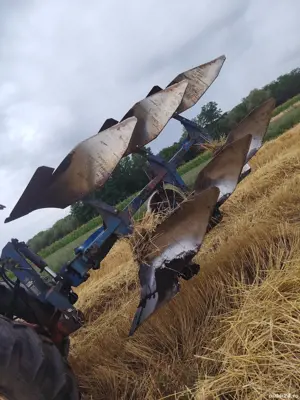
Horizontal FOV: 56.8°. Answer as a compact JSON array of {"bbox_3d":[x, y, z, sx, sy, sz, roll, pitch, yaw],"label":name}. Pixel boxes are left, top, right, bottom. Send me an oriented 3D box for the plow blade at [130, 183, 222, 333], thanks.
[{"bbox_3d":[0.135,0.516,2.366,1.438,0.408,0.298,-60,-2,4],"label":"plow blade"}]

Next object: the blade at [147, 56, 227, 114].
[{"bbox_3d":[0.372,-1.333,3.486,1.378,0.403,0.298,-37,0,5],"label":"blade"}]

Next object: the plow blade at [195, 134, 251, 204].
[{"bbox_3d":[0.661,-0.081,2.916,1.378,0.408,0.298,-60,-2,4],"label":"plow blade"}]

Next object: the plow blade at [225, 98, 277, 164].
[{"bbox_3d":[1.162,-0.635,3.470,1.378,0.408,0.298,-60,-2,4],"label":"plow blade"}]

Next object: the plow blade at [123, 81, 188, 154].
[{"bbox_3d":[-0.129,-0.778,2.932,1.378,0.403,0.298,-37,0,5],"label":"plow blade"}]

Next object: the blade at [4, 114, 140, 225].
[{"bbox_3d":[-0.670,-0.194,2.382,1.438,0.403,0.298,-37,0,5],"label":"blade"}]

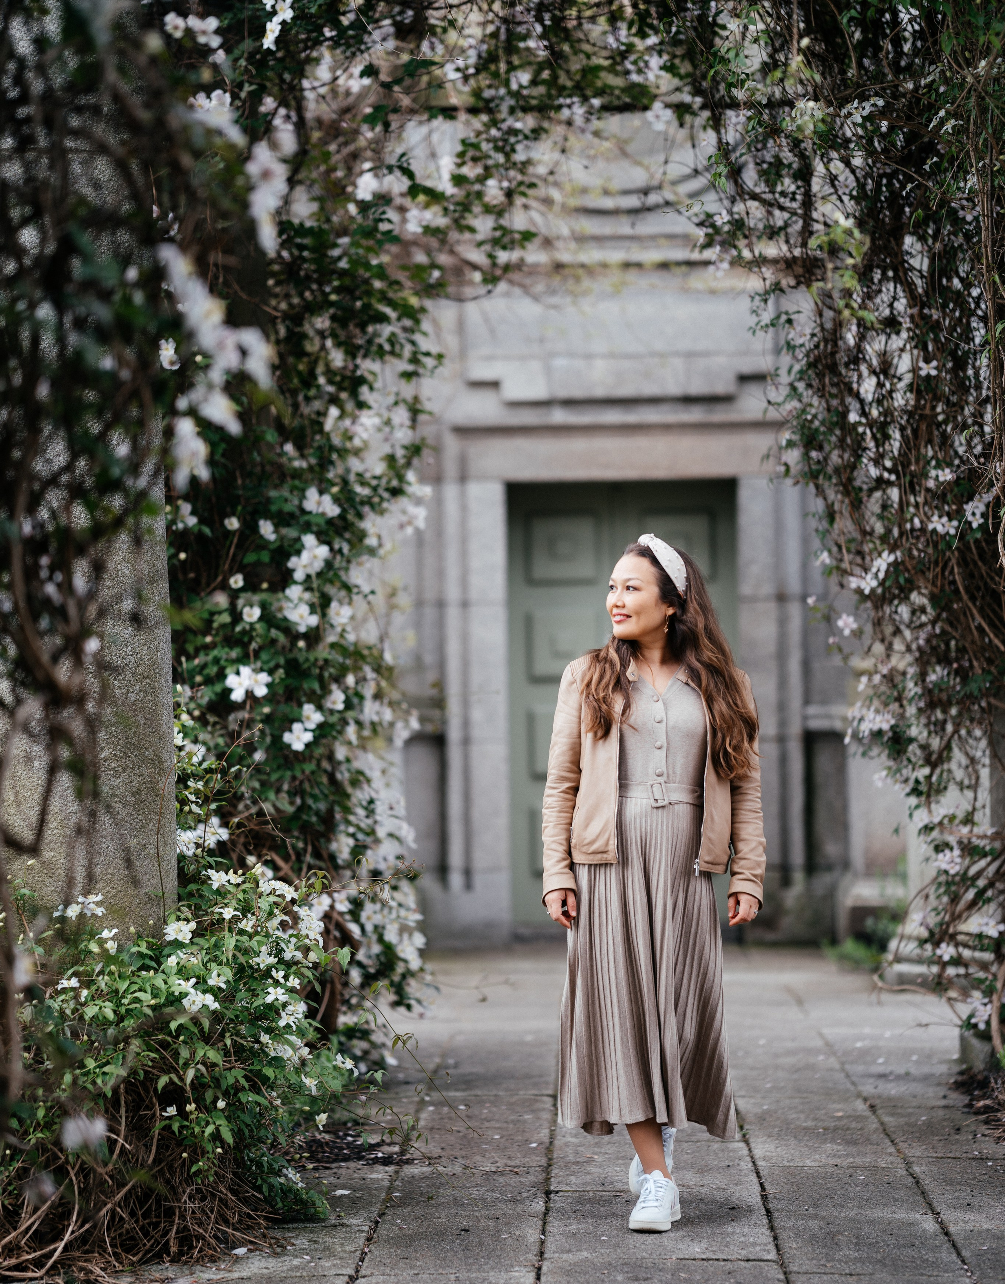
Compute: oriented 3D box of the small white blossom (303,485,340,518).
[{"bbox_3d":[-0.523,-0.406,10.300,0.110,0.092,0.065,0,0,-3],"label":"small white blossom"}]

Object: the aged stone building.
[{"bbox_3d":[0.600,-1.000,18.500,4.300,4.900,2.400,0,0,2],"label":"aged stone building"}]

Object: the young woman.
[{"bbox_3d":[0.367,0.566,8.670,0.540,1.660,0.500,0,0,3],"label":"young woman"}]

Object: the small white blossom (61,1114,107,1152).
[{"bbox_3d":[-0.671,0.786,5.700,0.070,0.057,0.045,0,0,0],"label":"small white blossom"}]

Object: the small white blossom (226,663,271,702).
[{"bbox_3d":[-0.706,0.113,9.900,0.125,0.105,0.060,0,0,-3],"label":"small white blossom"}]

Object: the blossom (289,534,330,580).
[{"bbox_3d":[-0.559,-0.245,10.300,0.120,0.136,0.075,0,0,-3],"label":"blossom"}]

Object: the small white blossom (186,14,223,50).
[{"bbox_3d":[-0.604,-1.235,7.200,0.073,0.070,0.045,0,0,0],"label":"small white blossom"}]

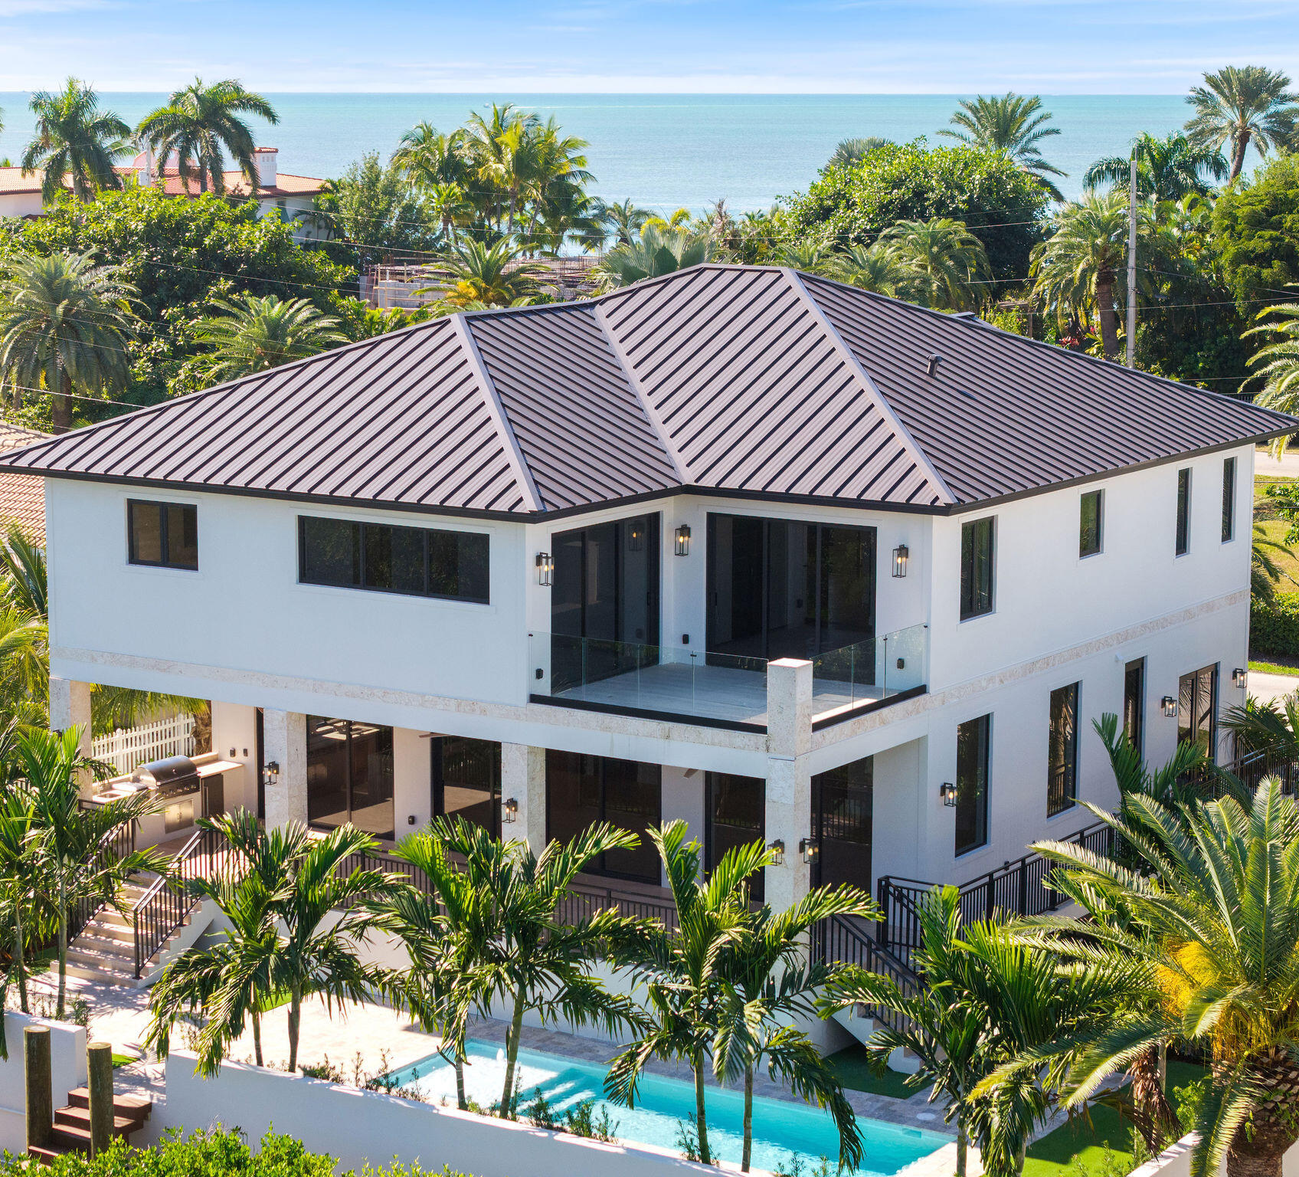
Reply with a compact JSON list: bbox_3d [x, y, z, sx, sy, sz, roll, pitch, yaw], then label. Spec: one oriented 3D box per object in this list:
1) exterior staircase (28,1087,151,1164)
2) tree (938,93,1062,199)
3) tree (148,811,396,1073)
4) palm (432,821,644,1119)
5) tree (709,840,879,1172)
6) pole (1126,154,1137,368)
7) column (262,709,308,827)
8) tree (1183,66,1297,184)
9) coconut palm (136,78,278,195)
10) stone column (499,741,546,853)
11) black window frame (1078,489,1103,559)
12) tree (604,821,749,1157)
[{"bbox_3d":[-8.026,7.791,45.454,1.270,0.776,1.158,6,11,33],"label":"exterior staircase"},{"bbox_3d":[18.117,-18.249,164.155,6.739,14.507,6.739,1,9,6],"label":"tree"},{"bbox_3d":[-5.428,5.121,45.865,3.574,3.829,3.200,-1,9,-7],"label":"tree"},{"bbox_3d":[-1.542,5.249,43.757,2.919,4.259,2.900,0,9,-2],"label":"palm"},{"bbox_3d":[1.794,5.386,39.812,2.138,4.592,2.138,0,9,0],"label":"tree"},{"bbox_3d":[18.863,-11.088,124.918,0.330,11.932,0.330,6,11,33],"label":"pole"},{"bbox_3d":[-5.912,3.489,51.747,0.497,3.123,0.488,6,11,33],"label":"column"},{"bbox_3d":[32.748,-20.970,176.879,6.446,15.999,6.446,2,9,10],"label":"tree"},{"bbox_3d":[-20.985,-16.635,151.268,6.726,15.102,6.726,-1,9,-8],"label":"coconut palm"},{"bbox_3d":[-1.946,3.902,49.196,0.488,3.123,0.488,6,11,33],"label":"stone column"},{"bbox_3d":[7.424,-1.112,53.897,0.120,1.076,0.920,6,11,33],"label":"black window frame"},{"bbox_3d":[0.378,5.240,40.725,1.919,4.593,1.919,0,9,0],"label":"tree"}]

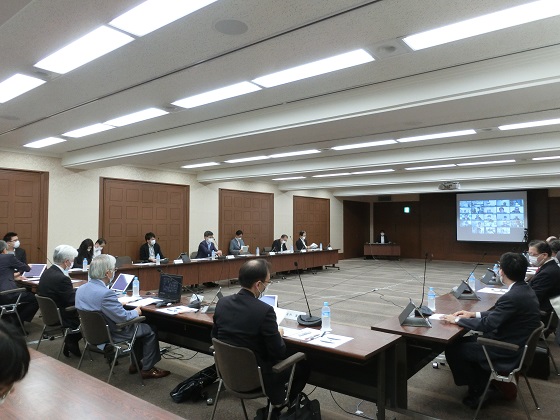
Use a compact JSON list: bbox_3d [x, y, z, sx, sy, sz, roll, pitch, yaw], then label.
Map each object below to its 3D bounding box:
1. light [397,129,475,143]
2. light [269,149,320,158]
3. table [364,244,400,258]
[{"bbox_3d":[2.408,-1.170,6.279,1.158,0.070,0.233,-1,-2,38],"label":"light"},{"bbox_3d":[0.283,-1.135,8.188,1.210,0.060,0.255,-2,-3,37],"label":"light"},{"bbox_3d":[4.372,1.792,17.250,1.520,0.700,0.620,0,-2,15],"label":"table"}]

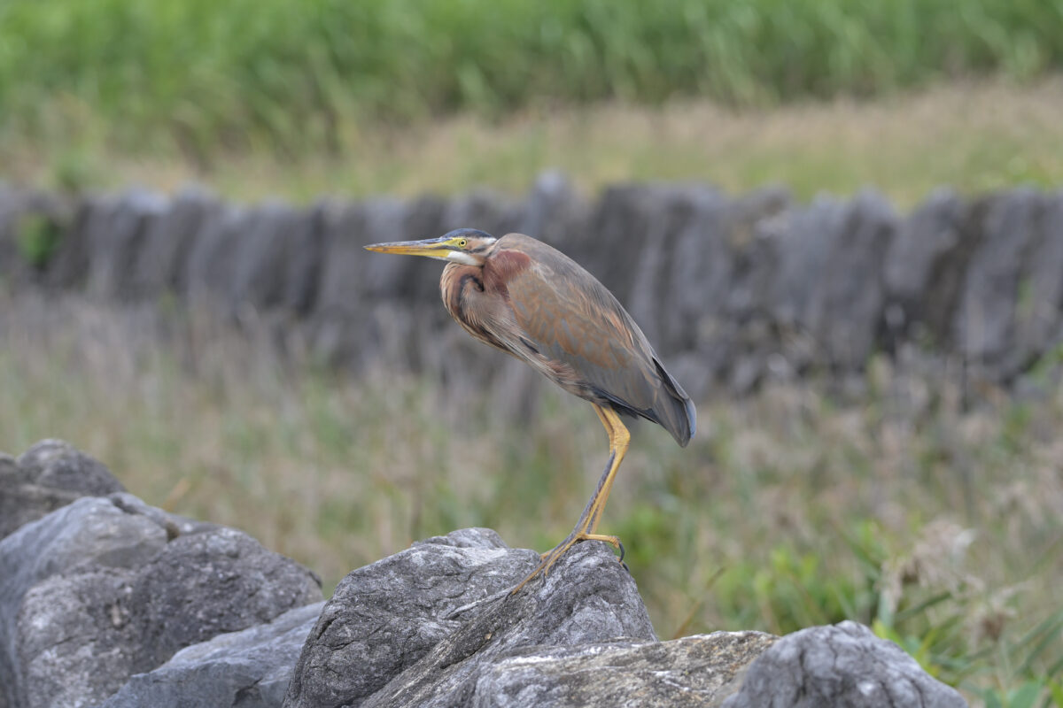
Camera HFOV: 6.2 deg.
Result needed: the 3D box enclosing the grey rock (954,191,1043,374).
[{"bbox_3d":[1.525,-0.233,31.800,0.270,0.600,0.320,0,3,0],"label":"grey rock"}]

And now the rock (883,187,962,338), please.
[{"bbox_3d":[1.279,-0.302,31.800,0.250,0.480,0.300,0,3,0],"label":"rock"}]

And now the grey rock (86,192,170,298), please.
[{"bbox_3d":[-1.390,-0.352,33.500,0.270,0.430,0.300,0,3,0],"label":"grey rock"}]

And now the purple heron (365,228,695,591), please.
[{"bbox_3d":[-0.002,0.076,13.100,0.440,0.485,0.160,1,3,13],"label":"purple heron"}]

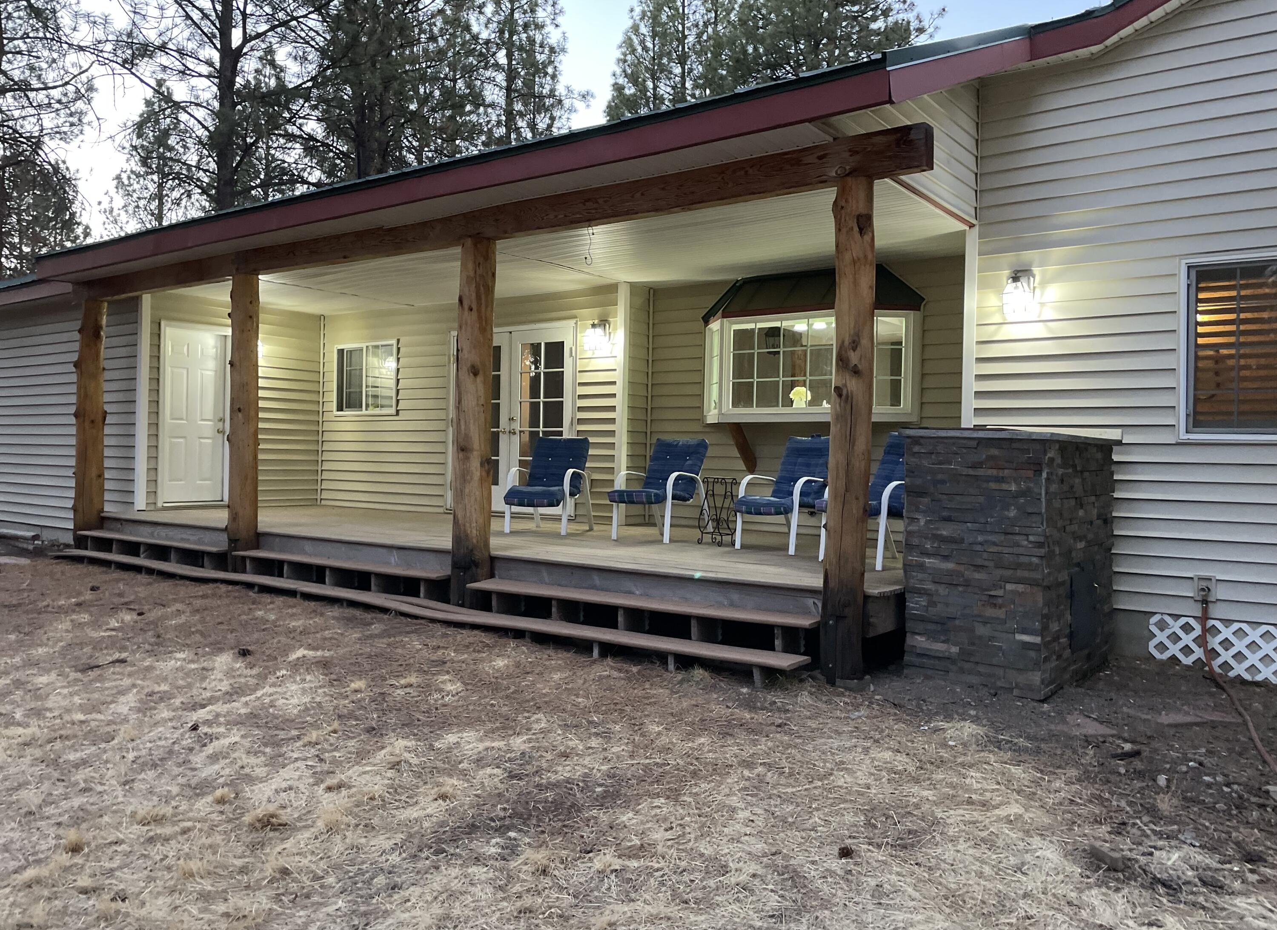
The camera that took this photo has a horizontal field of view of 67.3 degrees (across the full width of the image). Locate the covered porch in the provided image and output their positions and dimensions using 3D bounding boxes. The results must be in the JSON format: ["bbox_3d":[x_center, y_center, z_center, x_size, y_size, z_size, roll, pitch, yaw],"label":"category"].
[{"bbox_3d":[-1.474,-0.416,8.987,9.059,2.975,3.948,1,1,35],"label":"covered porch"}]

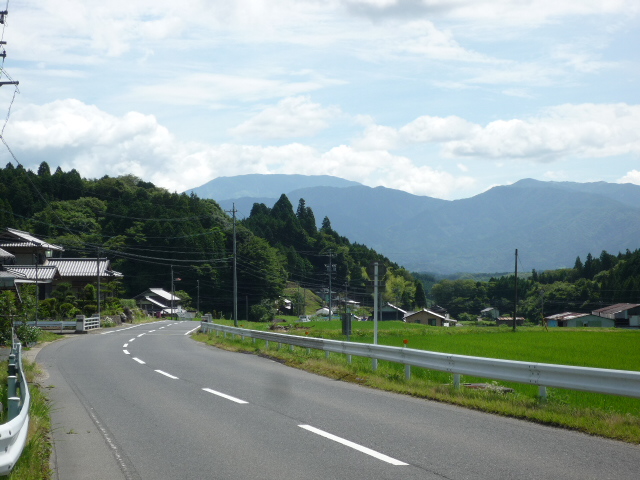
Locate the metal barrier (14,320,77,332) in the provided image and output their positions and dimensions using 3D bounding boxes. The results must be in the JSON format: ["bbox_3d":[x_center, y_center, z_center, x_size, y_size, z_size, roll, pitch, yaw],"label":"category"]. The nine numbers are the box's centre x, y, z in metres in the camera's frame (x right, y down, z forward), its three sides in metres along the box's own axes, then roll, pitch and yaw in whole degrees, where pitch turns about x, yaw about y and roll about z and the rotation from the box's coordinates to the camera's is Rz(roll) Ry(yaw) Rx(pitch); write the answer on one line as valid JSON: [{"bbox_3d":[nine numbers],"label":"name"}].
[{"bbox_3d":[-17.817,5.673,90.000,4.100,0.792,0.200,0,-3,0],"label":"metal barrier"}]

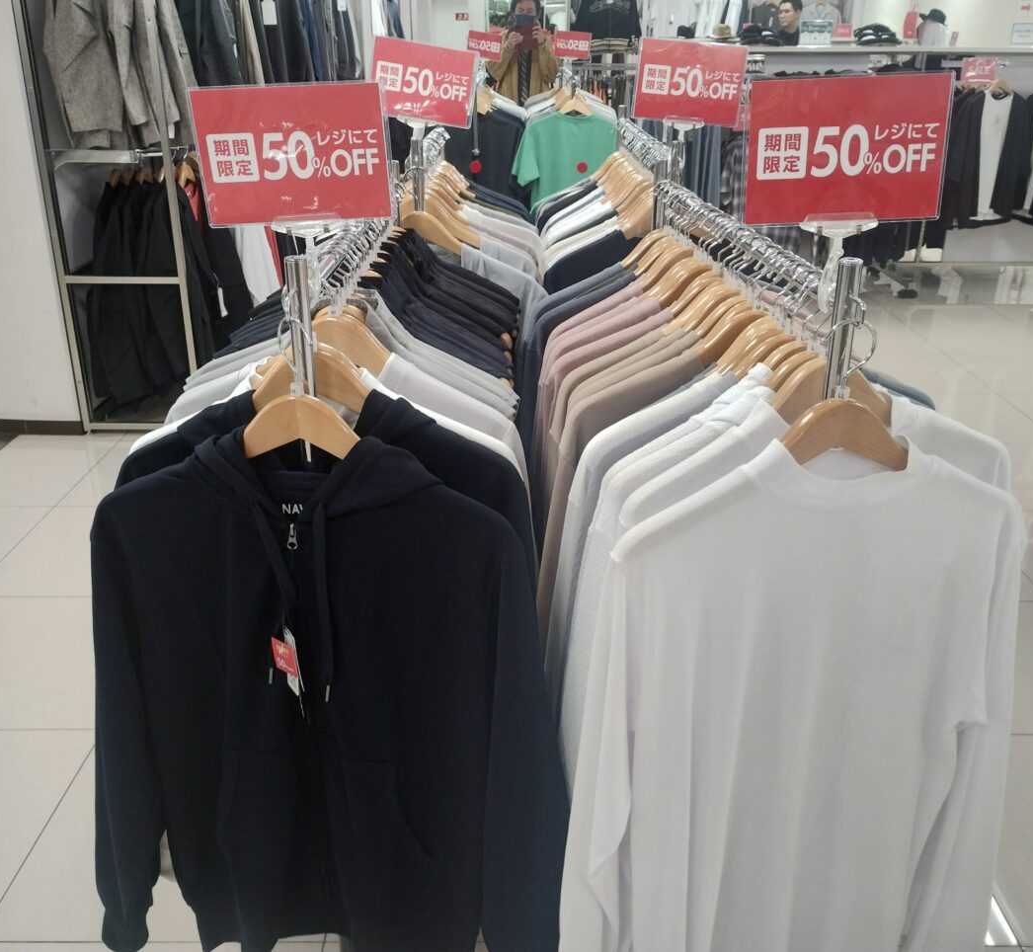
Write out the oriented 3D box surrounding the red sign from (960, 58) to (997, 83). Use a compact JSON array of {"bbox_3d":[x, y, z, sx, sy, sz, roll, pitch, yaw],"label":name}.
[{"bbox_3d":[2.666,-2.333,5.891,0.207,0.138,0.012,0,11,1],"label":"red sign"}]

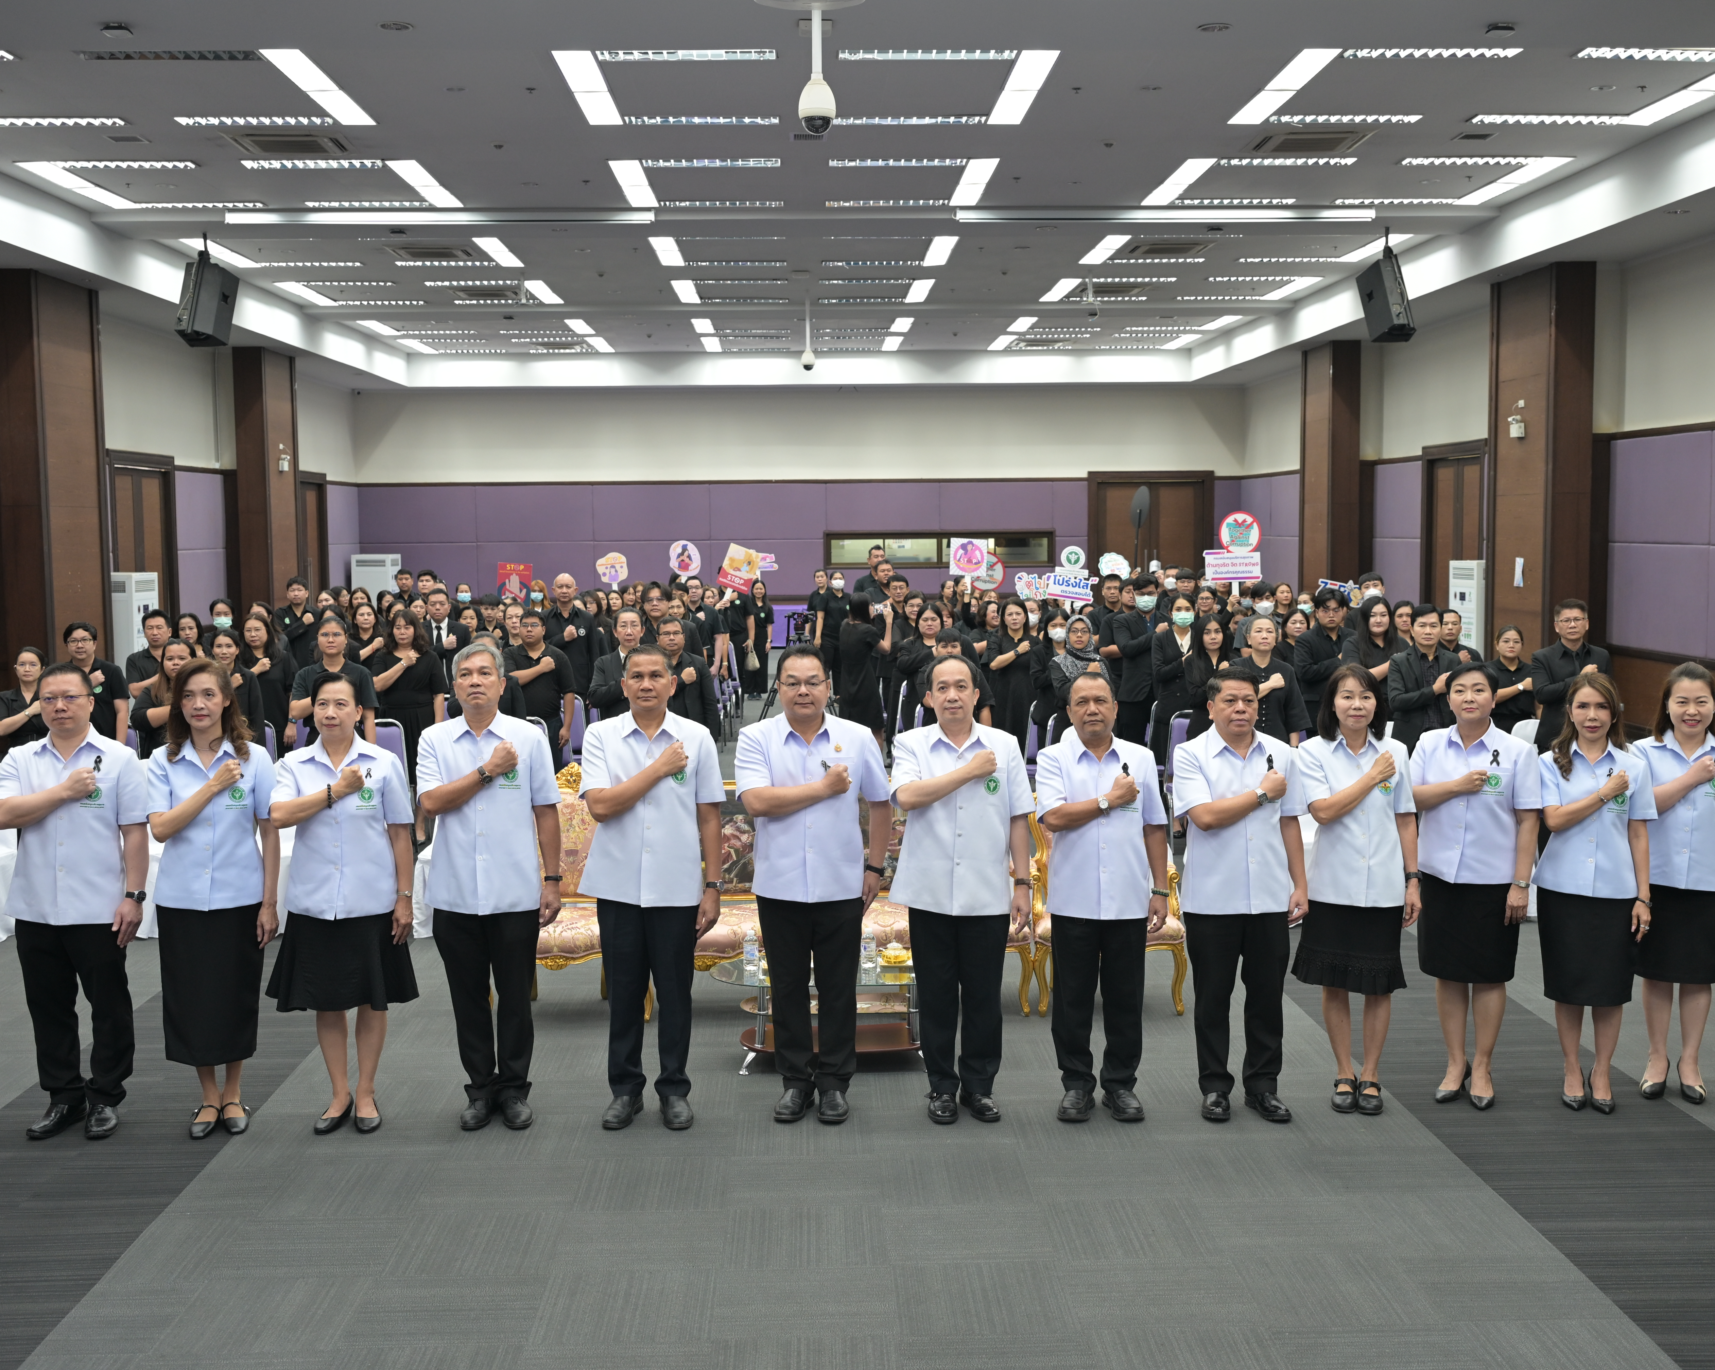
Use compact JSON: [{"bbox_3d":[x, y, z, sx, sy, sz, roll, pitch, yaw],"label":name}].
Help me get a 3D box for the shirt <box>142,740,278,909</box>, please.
[{"bbox_3d":[-2.342,0.503,6.834,0.469,0.609,0.270,-2,5,-16],"label":"shirt"}]

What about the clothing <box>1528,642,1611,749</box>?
[{"bbox_3d":[4.272,0.096,11.295,0.462,0.727,0.320,1,5,12],"label":"clothing"}]

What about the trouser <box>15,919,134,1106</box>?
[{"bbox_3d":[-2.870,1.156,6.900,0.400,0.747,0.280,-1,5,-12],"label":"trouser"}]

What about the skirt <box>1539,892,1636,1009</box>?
[{"bbox_3d":[2.736,0.955,7.059,0.347,0.437,0.270,0,5,10],"label":"skirt"}]

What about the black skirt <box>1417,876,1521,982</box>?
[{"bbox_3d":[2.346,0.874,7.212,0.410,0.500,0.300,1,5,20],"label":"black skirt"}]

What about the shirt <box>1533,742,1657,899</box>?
[{"bbox_3d":[2.763,0.505,7.058,0.470,0.575,0.270,1,5,17],"label":"shirt"}]

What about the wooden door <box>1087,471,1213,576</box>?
[{"bbox_3d":[5.440,-2.330,34.961,2.330,3.170,0.150,0,5,-2],"label":"wooden door"}]

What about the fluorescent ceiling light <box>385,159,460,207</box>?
[{"bbox_3d":[-4.022,-4.682,17.623,0.280,0.080,2.380,0,5,-2],"label":"fluorescent ceiling light"}]

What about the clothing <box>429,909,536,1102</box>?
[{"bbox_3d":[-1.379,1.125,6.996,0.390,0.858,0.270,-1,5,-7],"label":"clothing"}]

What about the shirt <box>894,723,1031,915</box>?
[{"bbox_3d":[0.389,0.503,7.007,0.533,0.723,0.310,0,5,3],"label":"shirt"}]

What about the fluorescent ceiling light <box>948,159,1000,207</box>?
[{"bbox_3d":[1.071,-4.642,17.459,0.260,0.080,2.369,-1,5,-2],"label":"fluorescent ceiling light"}]

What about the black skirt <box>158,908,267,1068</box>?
[{"bbox_3d":[-2.370,1.052,6.921,0.378,0.706,0.290,-2,5,-15],"label":"black skirt"}]

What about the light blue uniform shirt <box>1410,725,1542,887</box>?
[{"bbox_3d":[2.354,0.446,7.167,0.500,0.620,0.300,1,5,20],"label":"light blue uniform shirt"}]

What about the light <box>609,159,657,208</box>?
[{"bbox_3d":[-2.048,-4.620,17.439,0.260,0.080,2.369,-1,5,-2],"label":"light"}]

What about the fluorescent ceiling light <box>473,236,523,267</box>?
[{"bbox_3d":[-4.078,-4.957,21.507,0.270,0.090,2.280,-1,5,-2],"label":"fluorescent ceiling light"}]

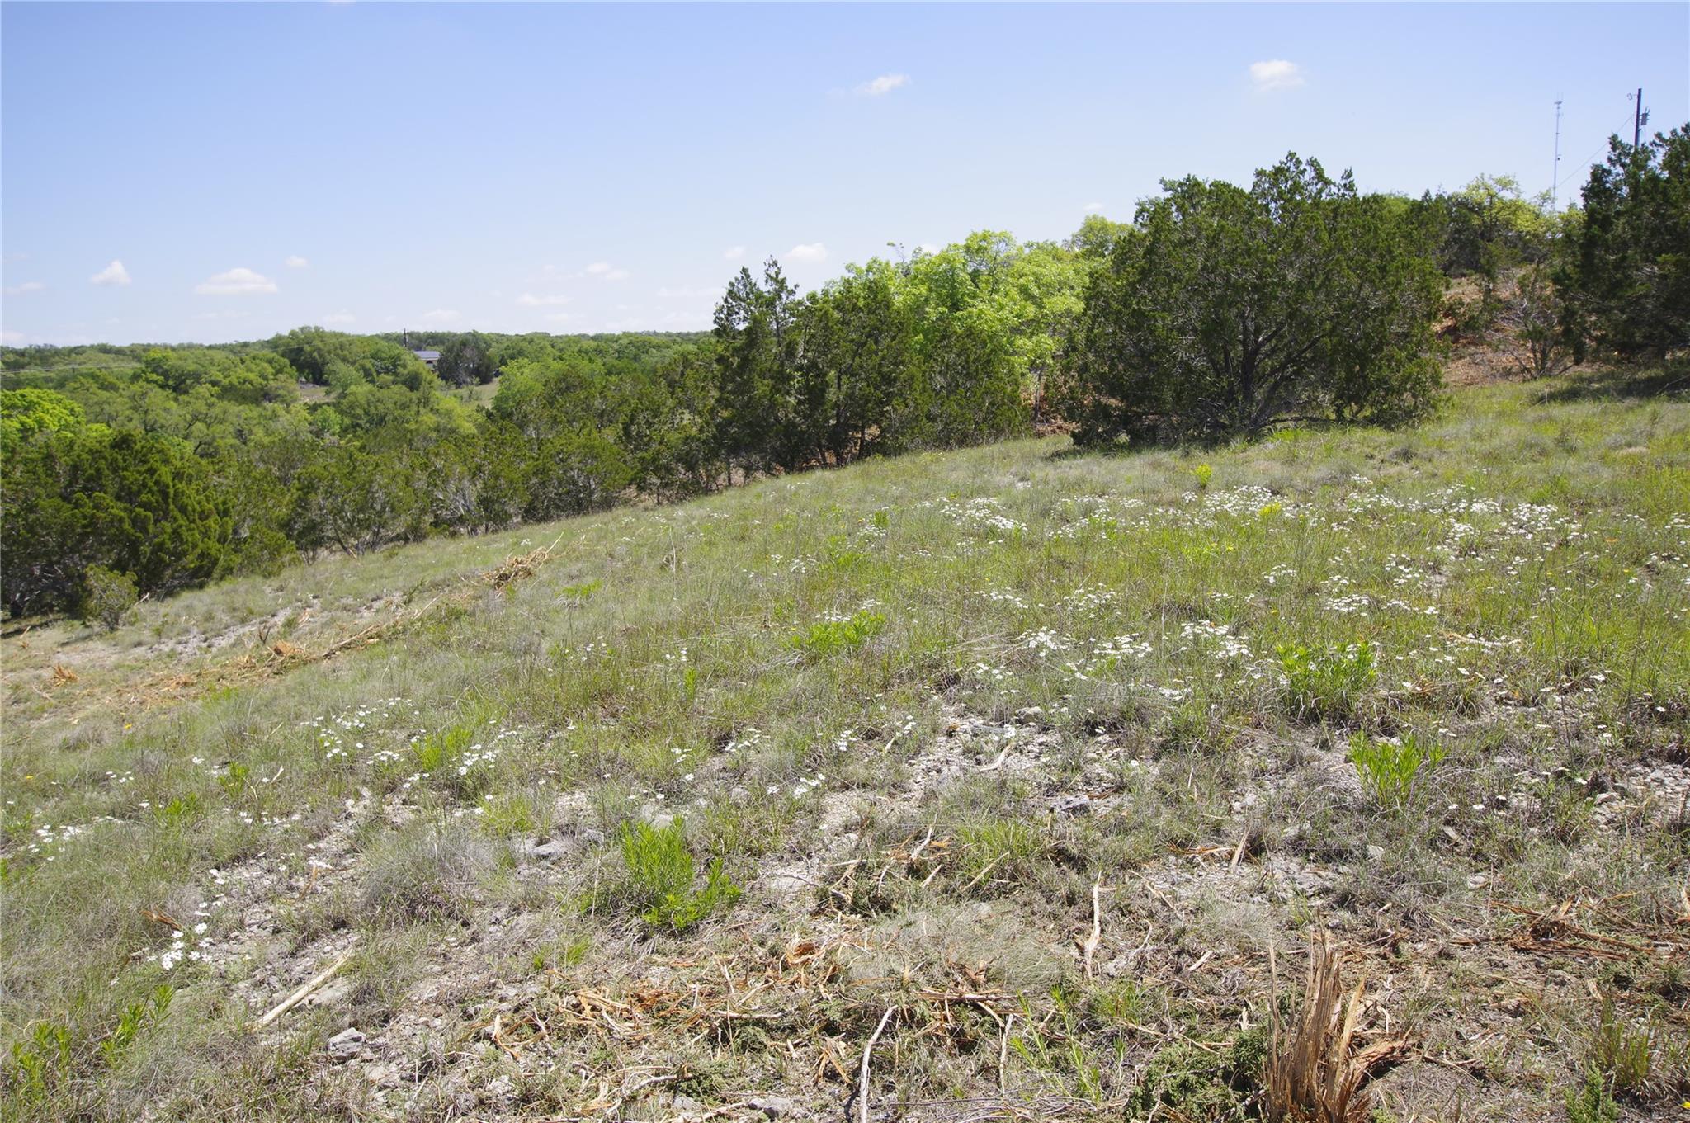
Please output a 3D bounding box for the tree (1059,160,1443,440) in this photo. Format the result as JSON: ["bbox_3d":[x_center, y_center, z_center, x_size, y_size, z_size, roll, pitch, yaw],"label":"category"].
[{"bbox_3d":[5.954,-3.789,20.500,5.400,4.250,5.200,2,9,16],"label":"tree"}]

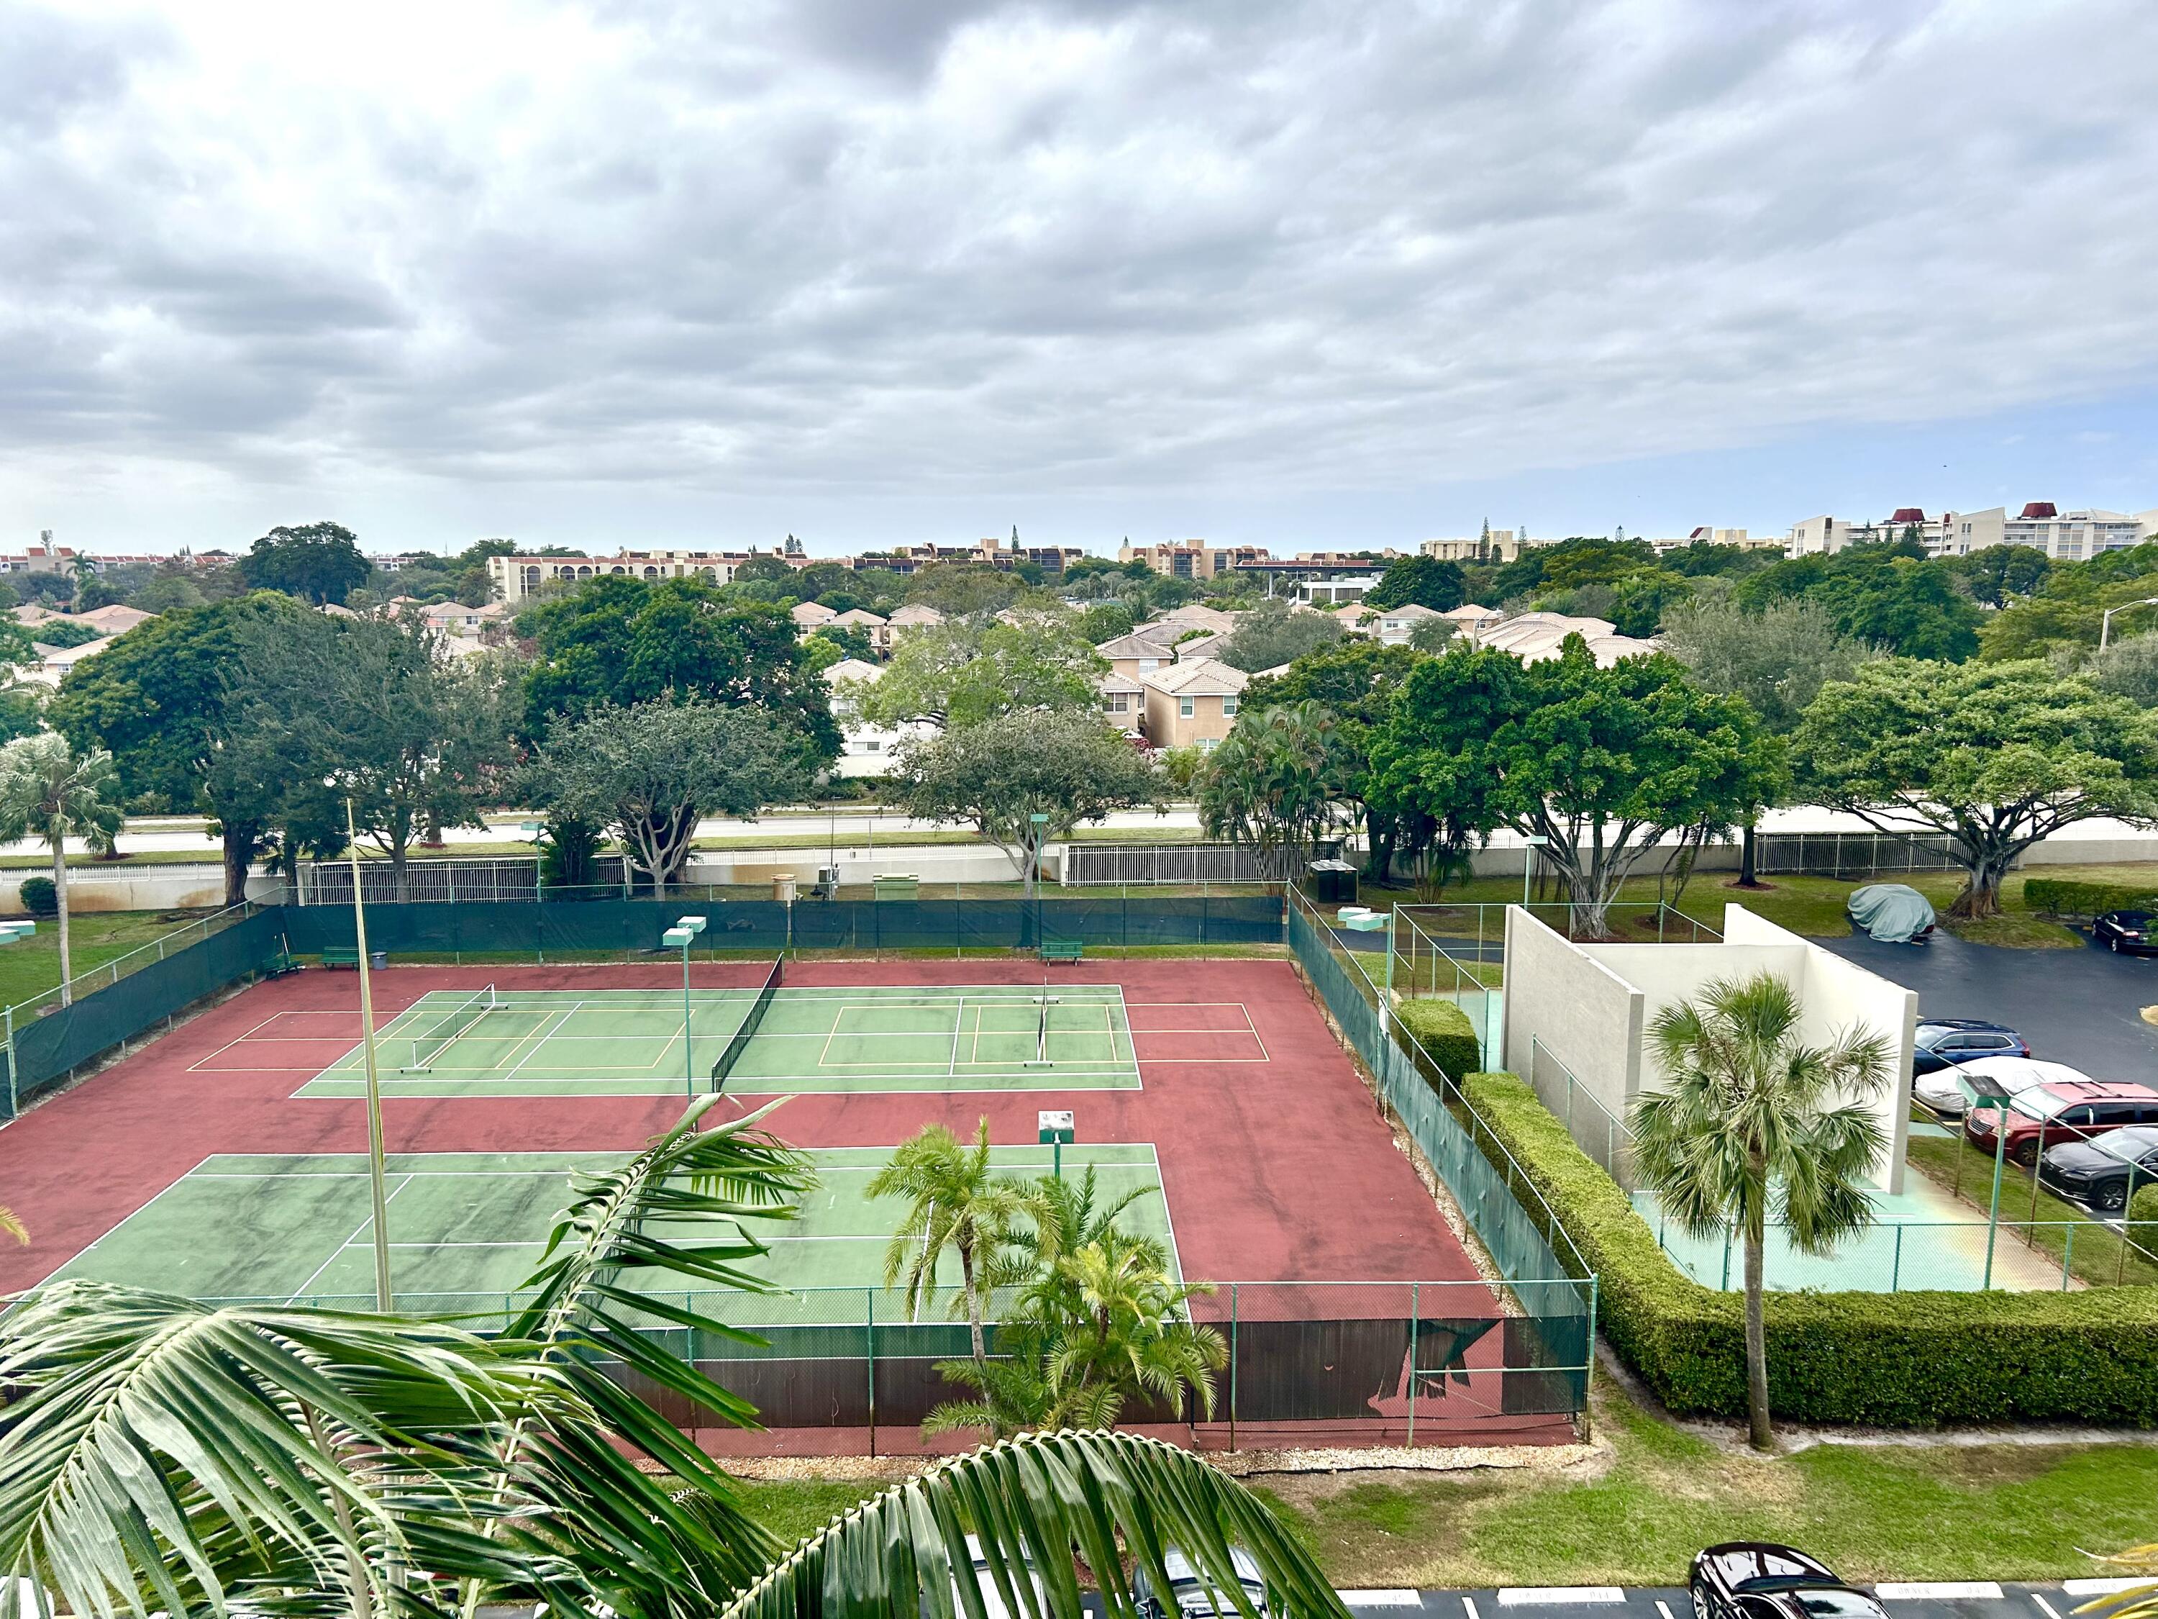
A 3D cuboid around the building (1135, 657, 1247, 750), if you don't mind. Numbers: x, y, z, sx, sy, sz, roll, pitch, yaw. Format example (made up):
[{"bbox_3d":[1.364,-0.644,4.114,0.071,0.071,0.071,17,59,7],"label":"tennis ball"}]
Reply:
[{"bbox_3d":[8.136,-6.868,114.185,7.700,7.300,11.000,-1,9,-5],"label":"building"}]

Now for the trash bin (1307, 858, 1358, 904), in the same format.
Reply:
[{"bbox_3d":[11.190,3.216,71.159,1.800,1.400,1.850,0,9,-2],"label":"trash bin"}]

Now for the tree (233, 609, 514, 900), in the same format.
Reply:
[{"bbox_3d":[-27.678,-1.279,63.554,10.417,12.620,9.320,0,9,0],"label":"tree"}]

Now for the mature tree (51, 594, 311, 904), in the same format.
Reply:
[{"bbox_3d":[-37.823,-2.656,69.997,13.000,13.100,12.500,-5,11,-28],"label":"mature tree"}]

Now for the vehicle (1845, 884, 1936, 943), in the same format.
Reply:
[{"bbox_3d":[32.695,4.033,65.427,1.900,1.650,4.500,2,9,10],"label":"vehicle"}]

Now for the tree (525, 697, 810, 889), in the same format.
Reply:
[{"bbox_3d":[-15.465,0.634,61.092,10.710,9.600,10.280,0,9,0],"label":"tree"}]

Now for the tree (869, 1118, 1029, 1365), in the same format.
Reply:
[{"bbox_3d":[-1.901,8.082,26.686,3.100,5.981,3.000,-1,9,-4],"label":"tree"}]

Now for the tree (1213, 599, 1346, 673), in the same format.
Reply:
[{"bbox_3d":[17.034,-12.288,137.795,10.434,10.852,9.885,0,9,0],"label":"tree"}]

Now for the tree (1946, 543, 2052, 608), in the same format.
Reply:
[{"bbox_3d":[140.563,-32.382,247.984,14.737,15.752,13.961,0,9,0],"label":"tree"}]

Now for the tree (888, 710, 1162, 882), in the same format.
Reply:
[{"bbox_3d":[-2.037,0.861,61.358,10.380,9.050,9.960,0,9,0],"label":"tree"}]

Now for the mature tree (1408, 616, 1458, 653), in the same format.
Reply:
[{"bbox_3d":[44.183,-20.864,202.272,6.400,6.622,6.208,2,9,12],"label":"mature tree"}]

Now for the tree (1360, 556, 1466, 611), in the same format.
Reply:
[{"bbox_3d":[51.740,-31.875,248.094,15.800,13.600,15.000,2,9,12],"label":"tree"}]

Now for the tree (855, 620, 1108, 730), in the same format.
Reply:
[{"bbox_3d":[-6.280,-6.749,104.253,15.089,10.528,13.501,0,9,0],"label":"tree"}]

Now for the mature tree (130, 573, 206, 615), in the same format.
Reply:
[{"bbox_3d":[-134.943,-29.078,240.000,11.970,11.200,11.000,0,9,0],"label":"mature tree"}]

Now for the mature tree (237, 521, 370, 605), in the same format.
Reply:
[{"bbox_3d":[-110.373,-31.740,230.931,19.000,18.381,18.430,-4,10,-25],"label":"mature tree"}]

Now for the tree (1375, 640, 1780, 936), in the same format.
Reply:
[{"bbox_3d":[19.550,-0.798,63.498,15.600,11.700,14.500,3,10,17],"label":"tree"}]

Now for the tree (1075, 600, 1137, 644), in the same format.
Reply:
[{"bbox_3d":[2.870,-17.394,172.451,6.800,9.268,6.596,0,9,1],"label":"tree"}]

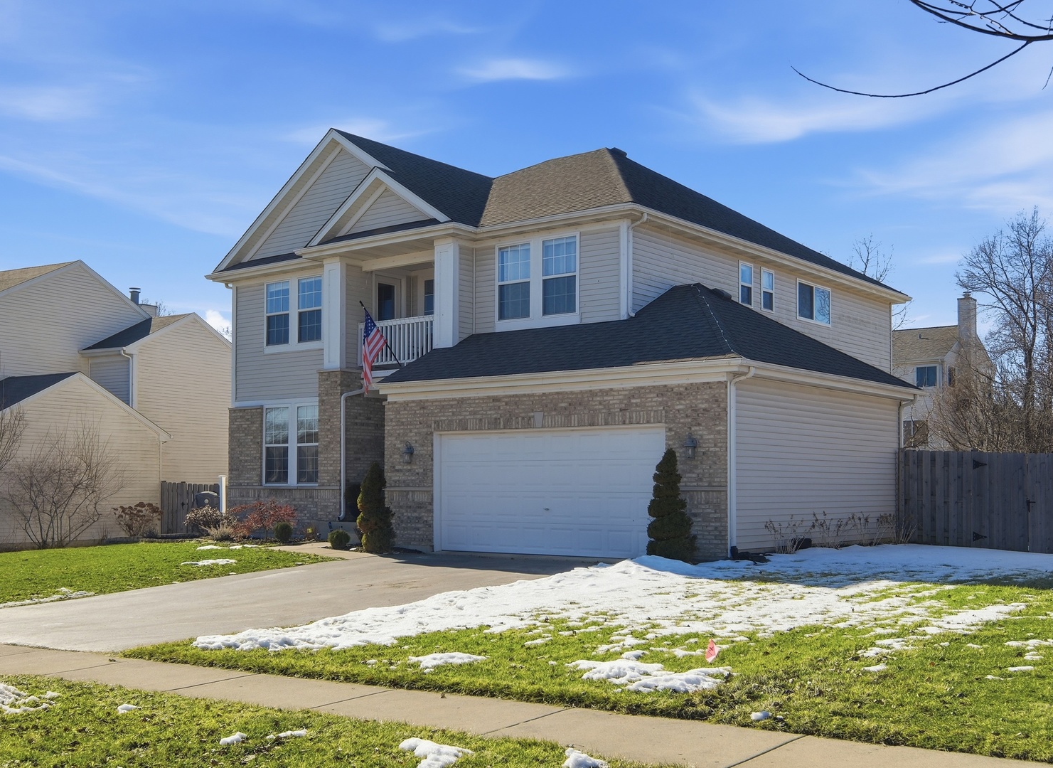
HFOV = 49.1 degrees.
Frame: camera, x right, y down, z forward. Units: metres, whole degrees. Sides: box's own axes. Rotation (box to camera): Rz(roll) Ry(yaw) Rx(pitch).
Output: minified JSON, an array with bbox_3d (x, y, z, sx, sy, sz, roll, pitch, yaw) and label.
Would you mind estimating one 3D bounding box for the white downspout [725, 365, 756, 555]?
[{"bbox_3d":[3.218,1.133,17.114,0.420,2.860,0.120,-4,-6,38],"label":"white downspout"}]

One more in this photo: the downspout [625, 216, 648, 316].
[{"bbox_3d":[1.976,-2.085,20.189,0.390,1.850,0.110,-4,-6,38],"label":"downspout"}]

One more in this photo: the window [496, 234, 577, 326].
[{"bbox_3d":[0.183,-1.927,21.500,1.980,1.570,0.120,-4,-6,38],"label":"window"}]

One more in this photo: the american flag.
[{"bbox_3d":[-2.955,-0.647,22.450,0.200,1.630,0.620,-4,-6,38],"label":"american flag"}]

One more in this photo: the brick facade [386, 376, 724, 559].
[{"bbox_3d":[0.224,1.504,19.471,7.230,2.710,0.250,-4,-6,38],"label":"brick facade"}]

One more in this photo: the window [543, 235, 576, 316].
[{"bbox_3d":[0.605,-1.974,21.174,0.830,1.450,0.110,-4,-6,38],"label":"window"}]

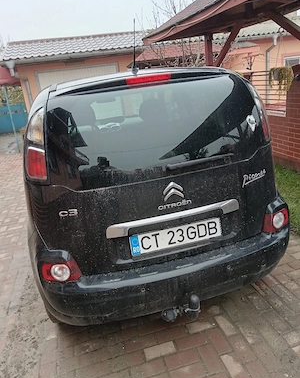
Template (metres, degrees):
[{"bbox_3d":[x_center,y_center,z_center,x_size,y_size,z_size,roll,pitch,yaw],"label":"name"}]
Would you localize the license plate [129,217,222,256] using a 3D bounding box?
[{"bbox_3d":[0.152,0.264,1.732,0.520,0.110,0.020,-11,15,-11],"label":"license plate"}]

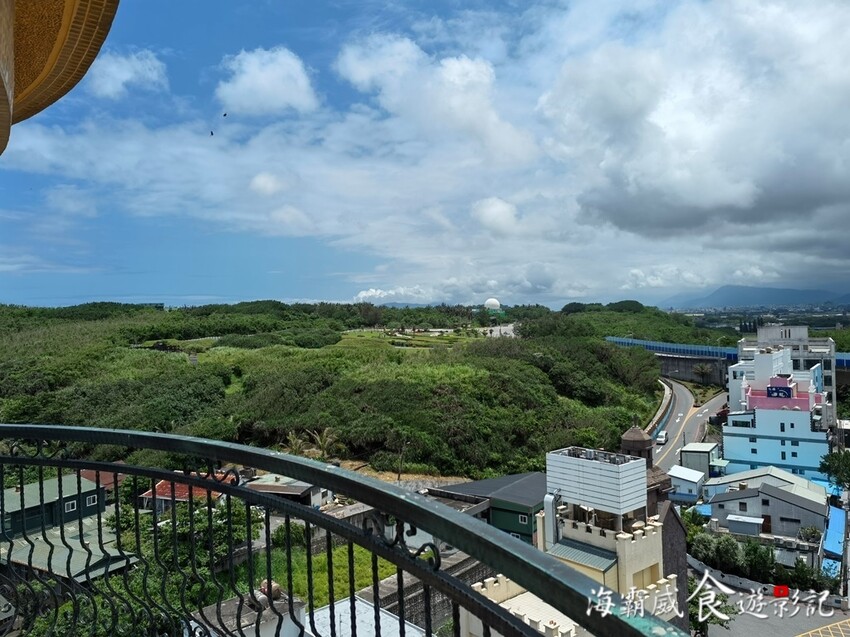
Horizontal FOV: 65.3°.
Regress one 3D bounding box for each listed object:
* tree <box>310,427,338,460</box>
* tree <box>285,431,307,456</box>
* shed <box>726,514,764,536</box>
[{"bbox_3d":[-17.892,22.254,118.000,5.000,5.600,4.800,0,1,0],"label":"tree"},{"bbox_3d":[-23.251,22.622,119.000,4.100,4.700,4.000,0,1,0],"label":"tree"},{"bbox_3d":[37.137,23.985,76.800,3.750,1.700,1.650,0,1,30],"label":"shed"}]

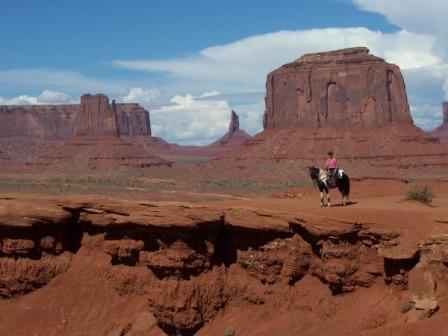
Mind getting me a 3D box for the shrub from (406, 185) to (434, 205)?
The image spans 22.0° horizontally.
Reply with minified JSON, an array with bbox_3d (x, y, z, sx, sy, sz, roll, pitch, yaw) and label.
[{"bbox_3d":[8.701,1.187,51.000,1.220,0.820,1.100,0,1,0],"label":"shrub"}]

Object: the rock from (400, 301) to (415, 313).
[{"bbox_3d":[5.257,3.968,33.000,0.380,0.310,0.340,0,1,0],"label":"rock"}]

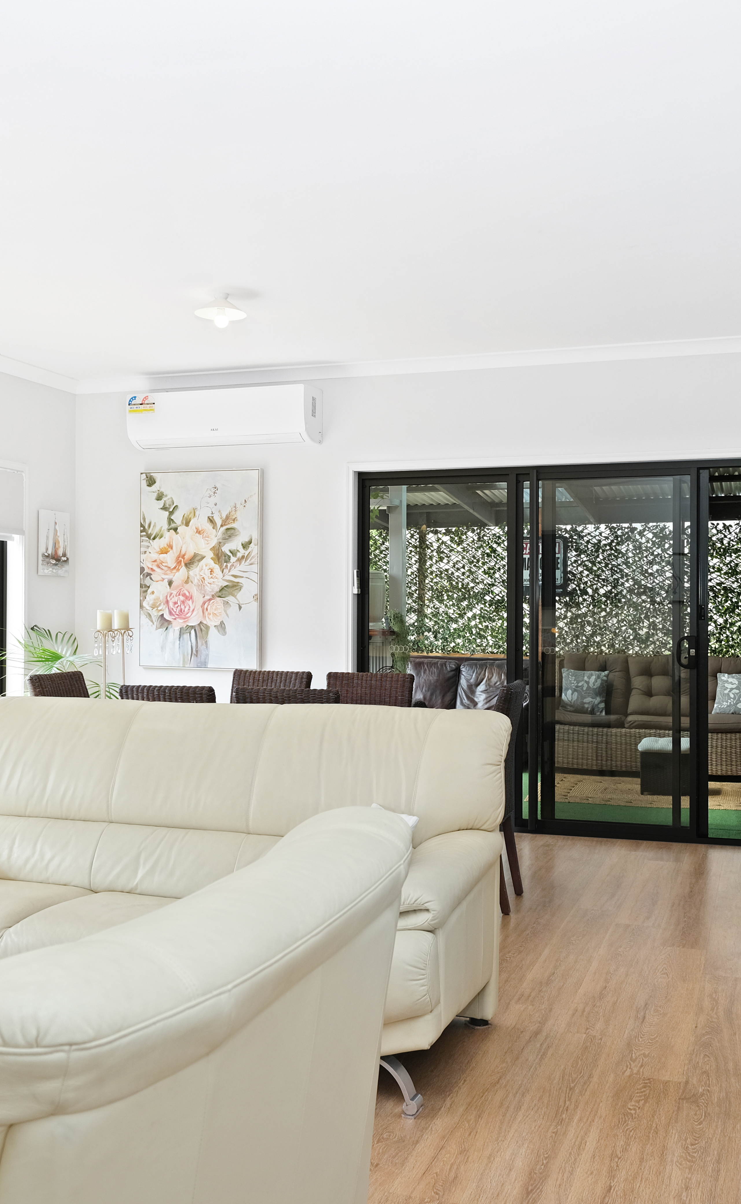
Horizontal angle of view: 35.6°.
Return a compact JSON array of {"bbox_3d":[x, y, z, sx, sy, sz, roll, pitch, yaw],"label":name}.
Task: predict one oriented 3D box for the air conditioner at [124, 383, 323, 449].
[{"bbox_3d":[-0.901,-1.110,7.040,1.190,0.335,0.260,0,0,19],"label":"air conditioner"}]

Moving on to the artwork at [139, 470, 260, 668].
[{"bbox_3d":[-1.053,-0.210,7.111,0.815,1.210,0.040,0,0,18],"label":"artwork"}]

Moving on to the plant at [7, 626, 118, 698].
[{"bbox_3d":[-1.813,0.718,6.731,0.700,1.120,0.700,0,0,19],"label":"plant"}]

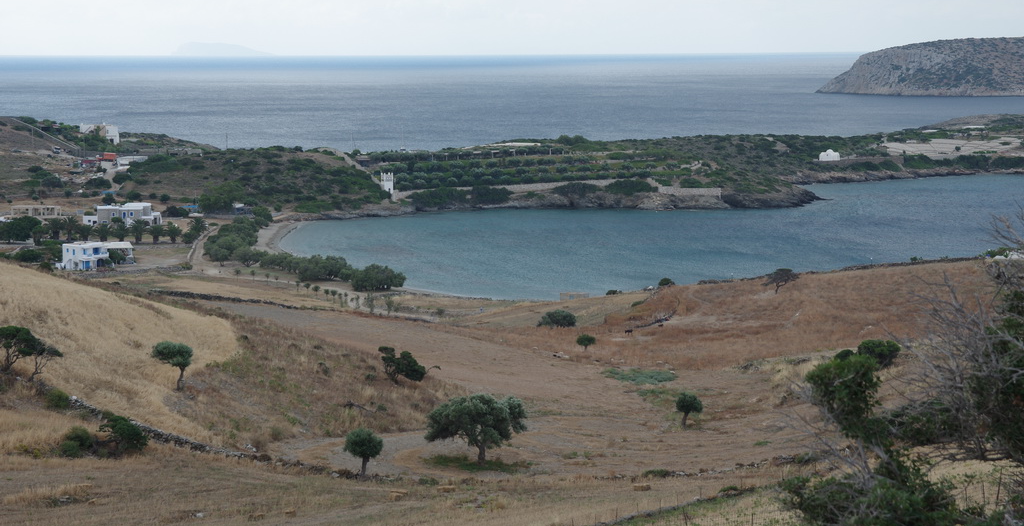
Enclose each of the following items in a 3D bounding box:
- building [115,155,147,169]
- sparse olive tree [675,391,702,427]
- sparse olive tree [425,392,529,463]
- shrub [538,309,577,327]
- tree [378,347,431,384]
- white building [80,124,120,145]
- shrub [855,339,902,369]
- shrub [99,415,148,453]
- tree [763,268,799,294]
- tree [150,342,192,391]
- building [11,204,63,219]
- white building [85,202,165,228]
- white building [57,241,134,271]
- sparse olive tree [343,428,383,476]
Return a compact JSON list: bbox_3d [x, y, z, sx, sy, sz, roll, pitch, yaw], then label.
[{"bbox_3d":[-152.135,-40.330,850.000,12.326,4.300,7.000,1,6,10],"label":"building"},{"bbox_3d":[15.587,12.940,188.000,2.460,3.030,2.330,0,6,0],"label":"sparse olive tree"},{"bbox_3d":[-2.150,9.967,128.000,6.103,4.119,6.000,0,6,0],"label":"sparse olive tree"},{"bbox_3d":[8.231,10.219,385.000,6.870,3.260,5.840,0,6,0],"label":"shrub"},{"bbox_3d":[-8.294,7.984,165.000,4.108,2.930,3.100,0,6,0],"label":"tree"},{"bbox_3d":[-170.527,-53.122,880.000,16.026,8.600,11.000,1,6,10],"label":"white building"},{"bbox_3d":[34.433,8.598,200.000,4.090,3.020,3.480,0,6,0],"label":"shrub"},{"bbox_3d":[-27.374,12.086,150.000,3.460,2.850,2.770,0,6,0],"label":"shrub"},{"bbox_3d":[47.298,3.260,375.000,6.300,4.590,5.350,0,6,0],"label":"tree"},{"bbox_3d":[-23.674,7.161,148.000,2.920,3.392,2.800,0,6,0],"label":"tree"},{"bbox_3d":[-157.747,-16.989,705.000,16.070,4.010,9.000,0,6,-3],"label":"building"},{"bbox_3d":[-122.853,-15.195,672.000,21.970,6.780,13.000,0,6,6],"label":"white building"},{"bbox_3d":[-109.442,-2.017,560.000,19.020,6.560,11.500,-1,6,-6],"label":"white building"},{"bbox_3d":[-8.246,10.594,119.000,2.236,2.617,2.200,0,6,0],"label":"sparse olive tree"}]

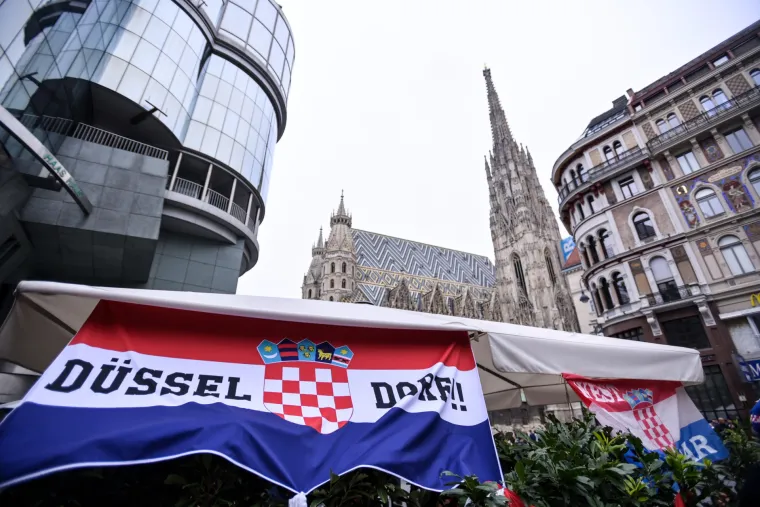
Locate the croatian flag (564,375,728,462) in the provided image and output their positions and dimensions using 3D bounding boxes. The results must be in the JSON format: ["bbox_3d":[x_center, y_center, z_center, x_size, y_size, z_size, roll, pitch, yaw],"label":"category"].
[{"bbox_3d":[1.991,1.087,2.546,1.450,0.780,0.300,11,-28,-24],"label":"croatian flag"}]

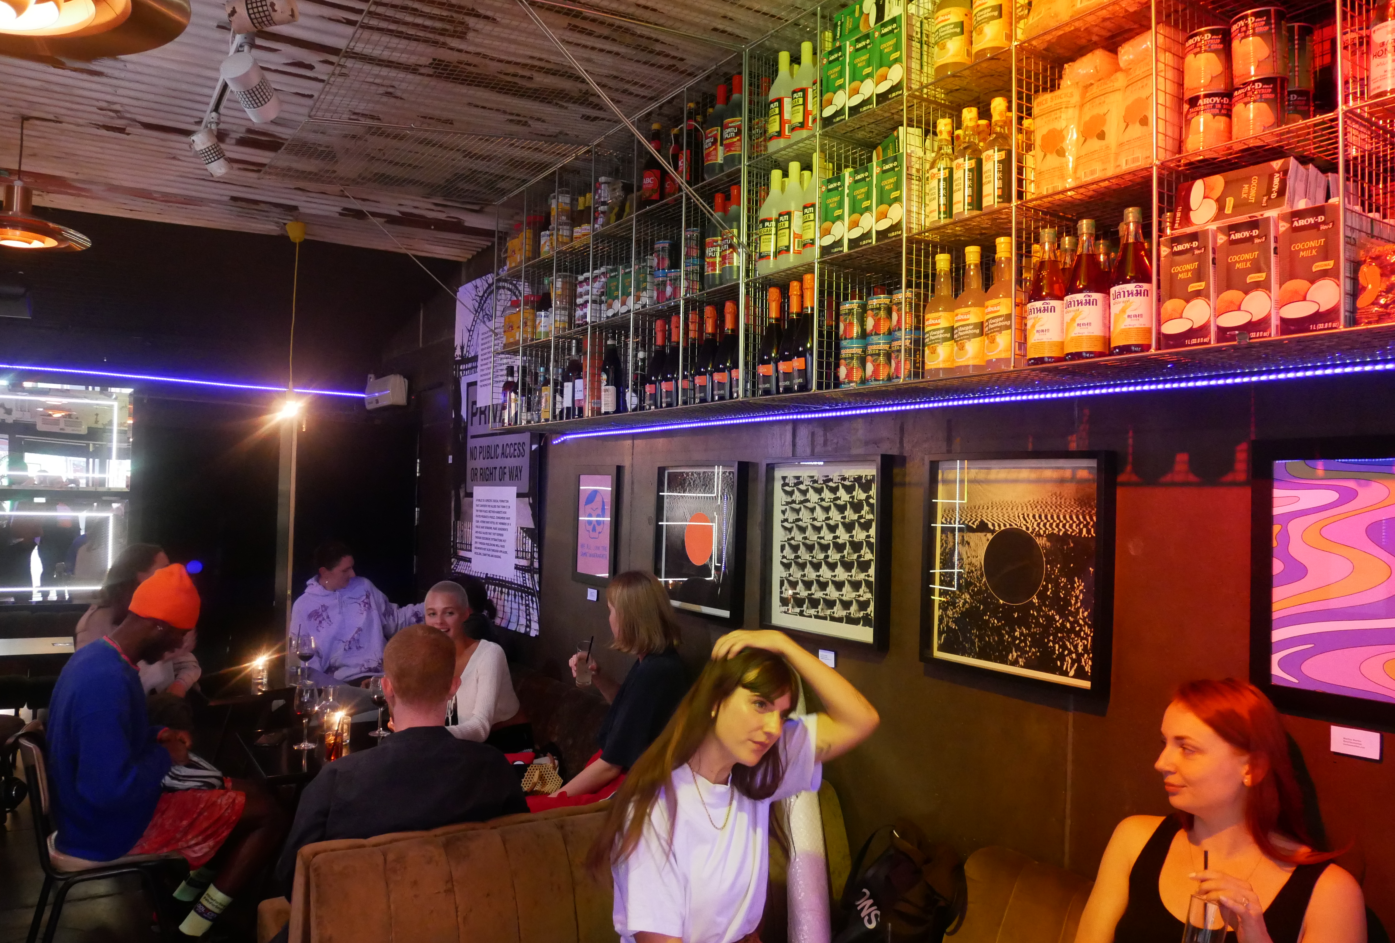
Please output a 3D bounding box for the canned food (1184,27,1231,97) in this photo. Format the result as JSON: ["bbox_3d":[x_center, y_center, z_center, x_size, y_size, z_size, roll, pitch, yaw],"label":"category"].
[{"bbox_3d":[0.909,-0.713,1.715,0.083,0.114,0.083,2,-1,-34],"label":"canned food"}]

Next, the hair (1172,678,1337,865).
[{"bbox_3d":[0.970,0.516,1.680,0.250,0.320,0.200,1,-1,11],"label":"hair"}]

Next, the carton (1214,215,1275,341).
[{"bbox_3d":[0.926,-0.311,1.608,0.062,0.195,0.090,2,-2,-34],"label":"carton"}]

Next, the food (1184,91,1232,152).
[{"bbox_3d":[0.908,-0.599,1.713,0.083,0.114,0.083,2,-1,-34],"label":"food"}]

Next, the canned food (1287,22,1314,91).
[{"bbox_3d":[1.042,-0.716,1.717,0.087,0.116,0.087,2,-2,-34],"label":"canned food"}]

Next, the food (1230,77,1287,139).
[{"bbox_3d":[0.977,-0.610,1.684,0.086,0.116,0.086,2,-2,-35],"label":"food"}]

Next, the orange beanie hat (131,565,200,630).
[{"bbox_3d":[-1.685,0.391,3.100,0.205,0.180,0.180,23,-13,-32],"label":"orange beanie hat"}]

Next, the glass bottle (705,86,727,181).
[{"bbox_3d":[0.066,-1.022,2.944,0.085,0.306,0.085,1,-1,0],"label":"glass bottle"}]

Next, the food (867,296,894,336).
[{"bbox_3d":[0.450,-0.370,2.380,0.071,0.110,0.071,1,-1,0],"label":"food"}]

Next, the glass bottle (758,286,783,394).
[{"bbox_3d":[0.215,-0.358,2.697,0.088,0.312,0.088,1,-1,0],"label":"glass bottle"}]

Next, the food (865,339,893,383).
[{"bbox_3d":[0.455,-0.259,2.352,0.087,0.112,0.087,1,-1,0],"label":"food"}]

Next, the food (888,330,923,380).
[{"bbox_3d":[0.505,-0.263,2.336,0.076,0.112,0.076,2,-1,-34],"label":"food"}]

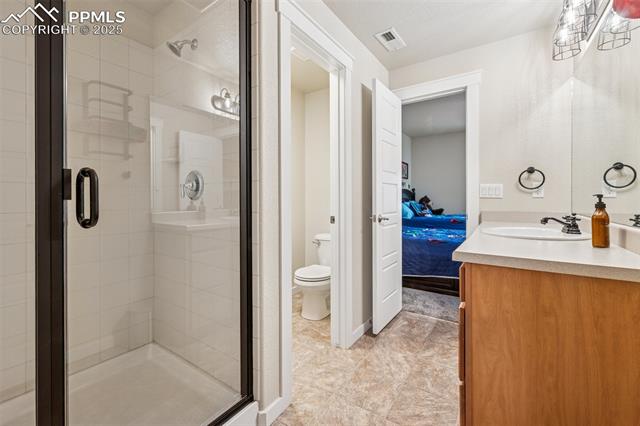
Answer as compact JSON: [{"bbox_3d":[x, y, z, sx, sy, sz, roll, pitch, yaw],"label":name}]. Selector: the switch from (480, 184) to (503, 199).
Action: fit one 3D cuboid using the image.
[{"bbox_3d":[1.405,-0.177,2.183,0.162,0.116,0.012,1,2,35],"label":"switch"}]

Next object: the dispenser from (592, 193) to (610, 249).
[{"bbox_3d":[1.176,0.032,1.121,0.063,0.222,0.053,0,1,10],"label":"dispenser"}]

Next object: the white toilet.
[{"bbox_3d":[0.053,0.586,2.643,0.430,0.725,0.710,1,2,35],"label":"white toilet"}]

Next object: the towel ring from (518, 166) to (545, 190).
[{"bbox_3d":[1.600,-0.262,2.013,0.157,0.172,0.065,1,2,35],"label":"towel ring"}]

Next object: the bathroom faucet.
[{"bbox_3d":[1.304,0.057,1.442,0.170,0.112,0.165,1,2,35],"label":"bathroom faucet"}]

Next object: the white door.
[{"bbox_3d":[0.619,-0.065,2.384,0.042,2.030,0.620,1,2,35],"label":"white door"}]

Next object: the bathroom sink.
[{"bbox_3d":[1.198,0.184,1.511,0.450,0.160,0.500,1,2,35],"label":"bathroom sink"}]

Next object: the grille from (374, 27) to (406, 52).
[{"bbox_3d":[0.579,-1.408,2.192,0.152,0.020,0.300,0,1,35],"label":"grille"}]

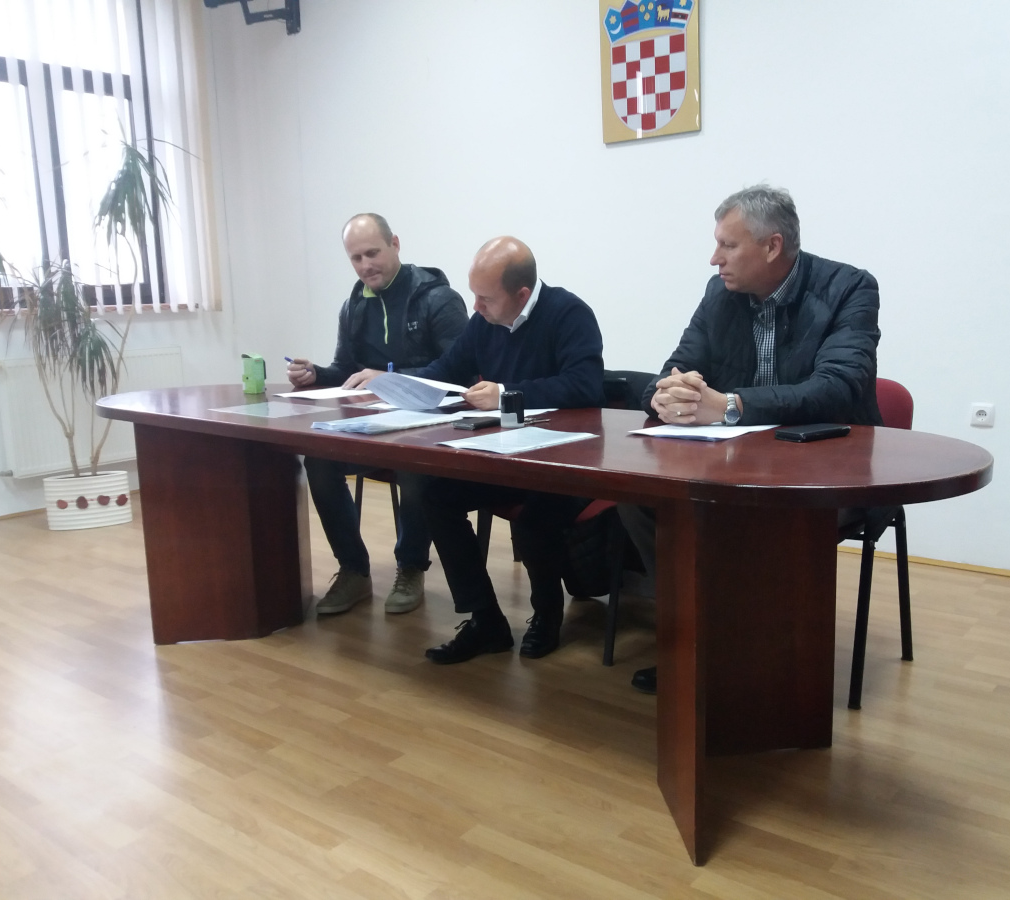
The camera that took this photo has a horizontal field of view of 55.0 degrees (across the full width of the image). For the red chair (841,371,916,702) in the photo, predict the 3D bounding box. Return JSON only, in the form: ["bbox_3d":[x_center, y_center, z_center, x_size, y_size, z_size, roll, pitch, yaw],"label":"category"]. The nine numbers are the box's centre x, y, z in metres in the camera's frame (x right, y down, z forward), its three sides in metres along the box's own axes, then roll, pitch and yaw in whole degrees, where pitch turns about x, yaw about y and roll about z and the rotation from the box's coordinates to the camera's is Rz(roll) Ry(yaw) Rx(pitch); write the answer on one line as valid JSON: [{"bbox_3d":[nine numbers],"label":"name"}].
[{"bbox_3d":[0.812,0.209,2.711,0.540,0.810,0.570,6,12,39],"label":"red chair"}]

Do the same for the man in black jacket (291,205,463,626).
[{"bbox_3d":[-0.381,-0.147,3.417,0.660,1.350,0.660,5,12,34],"label":"man in black jacket"}]

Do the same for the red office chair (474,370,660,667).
[{"bbox_3d":[0.233,0.171,3.044,0.540,0.810,0.570,6,12,39],"label":"red office chair"}]

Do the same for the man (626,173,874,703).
[{"bbox_3d":[0.634,-0.001,2.490,0.630,1.310,0.680,7,13,42],"label":"man"}]

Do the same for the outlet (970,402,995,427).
[{"bbox_3d":[1.696,-0.125,3.444,0.081,0.081,0.015,6,12,39],"label":"outlet"}]

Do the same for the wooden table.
[{"bbox_3d":[-0.211,0.280,2.633,2.790,0.760,0.730,7,13,41],"label":"wooden table"}]

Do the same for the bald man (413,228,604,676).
[{"bbox_3d":[0.059,-0.019,2.941,0.640,1.230,0.660,7,13,42],"label":"bald man"}]

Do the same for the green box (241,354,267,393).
[{"bbox_3d":[-0.885,-0.272,3.418,0.072,0.141,0.045,6,12,38],"label":"green box"}]

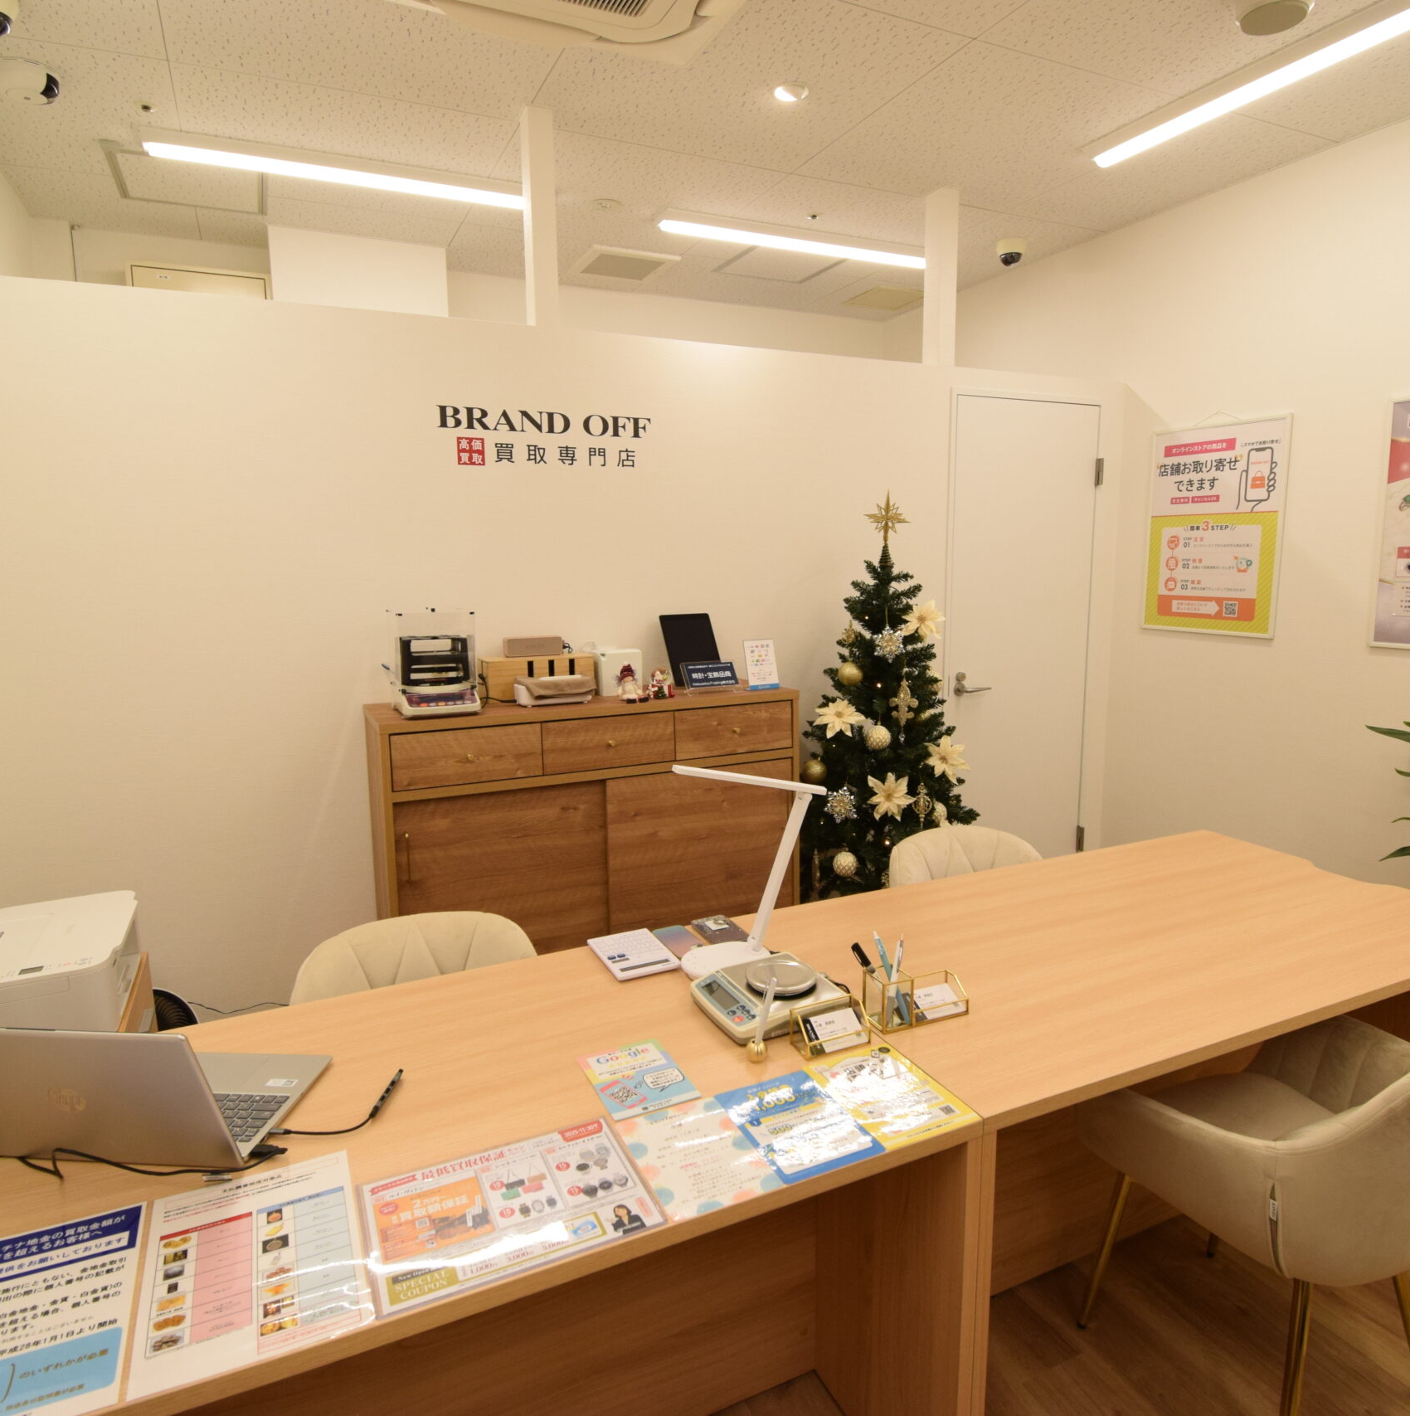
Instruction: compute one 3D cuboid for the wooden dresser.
[{"bbox_3d":[-0.342,0.484,2.802,1.250,1.045,0.345,-5,11,-23],"label":"wooden dresser"}]

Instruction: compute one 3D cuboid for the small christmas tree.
[{"bbox_3d":[0.589,0.155,2.889,0.729,1.671,0.694,-5,10,-25],"label":"small christmas tree"}]

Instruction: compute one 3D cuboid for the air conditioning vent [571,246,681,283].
[{"bbox_3d":[-0.353,-1.918,3.848,0.395,0.031,0.391,-5,10,-25],"label":"air conditioning vent"}]

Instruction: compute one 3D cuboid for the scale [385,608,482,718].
[{"bbox_3d":[-0.754,-0.131,2.445,0.221,0.273,0.234,-5,10,-25],"label":"scale"}]

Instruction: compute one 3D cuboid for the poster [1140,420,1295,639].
[{"bbox_3d":[1.867,-0.655,3.274,0.021,0.758,0.518,-5,10,-25],"label":"poster"}]

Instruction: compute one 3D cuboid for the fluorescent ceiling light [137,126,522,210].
[{"bbox_3d":[-1.157,-1.790,2.980,1.240,0.060,0.150,-5,11,-23],"label":"fluorescent ceiling light"}]

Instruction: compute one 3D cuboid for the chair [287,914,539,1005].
[{"bbox_3d":[-0.472,0.834,1.583,0.550,0.780,0.570,-4,11,-19],"label":"chair"}]

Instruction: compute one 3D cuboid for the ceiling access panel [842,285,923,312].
[{"bbox_3d":[0.922,-2.112,4.589,0.340,0.025,0.340,-5,11,-23],"label":"ceiling access panel"}]

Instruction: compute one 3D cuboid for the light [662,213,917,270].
[{"bbox_3d":[0.380,-1.923,3.646,1.250,0.060,0.150,-5,11,-23],"label":"light"}]

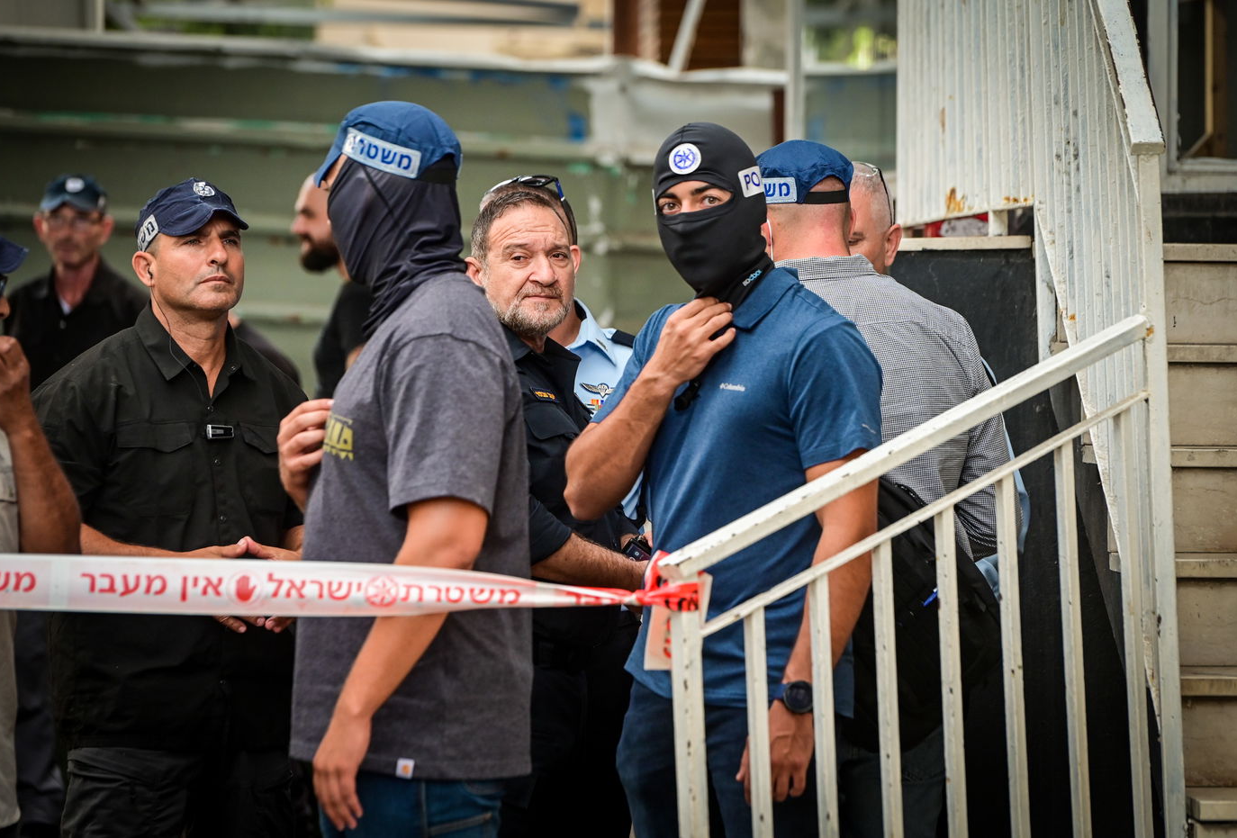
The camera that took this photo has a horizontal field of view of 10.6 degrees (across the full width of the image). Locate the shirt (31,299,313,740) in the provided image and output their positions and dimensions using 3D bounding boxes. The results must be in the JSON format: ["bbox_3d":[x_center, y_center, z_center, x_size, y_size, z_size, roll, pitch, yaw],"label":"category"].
[{"bbox_3d":[-0.756,0.187,11.250,0.520,0.750,0.330,-1,1,-24],"label":"shirt"}]

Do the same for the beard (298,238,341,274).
[{"bbox_3d":[-0.630,-0.358,14.300,0.110,0.095,0.140,-1,1,-12],"label":"beard"}]

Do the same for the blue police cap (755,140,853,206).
[{"bbox_3d":[0.287,-0.390,10.600,0.175,0.130,0.260,-1,1,-22],"label":"blue police cap"}]

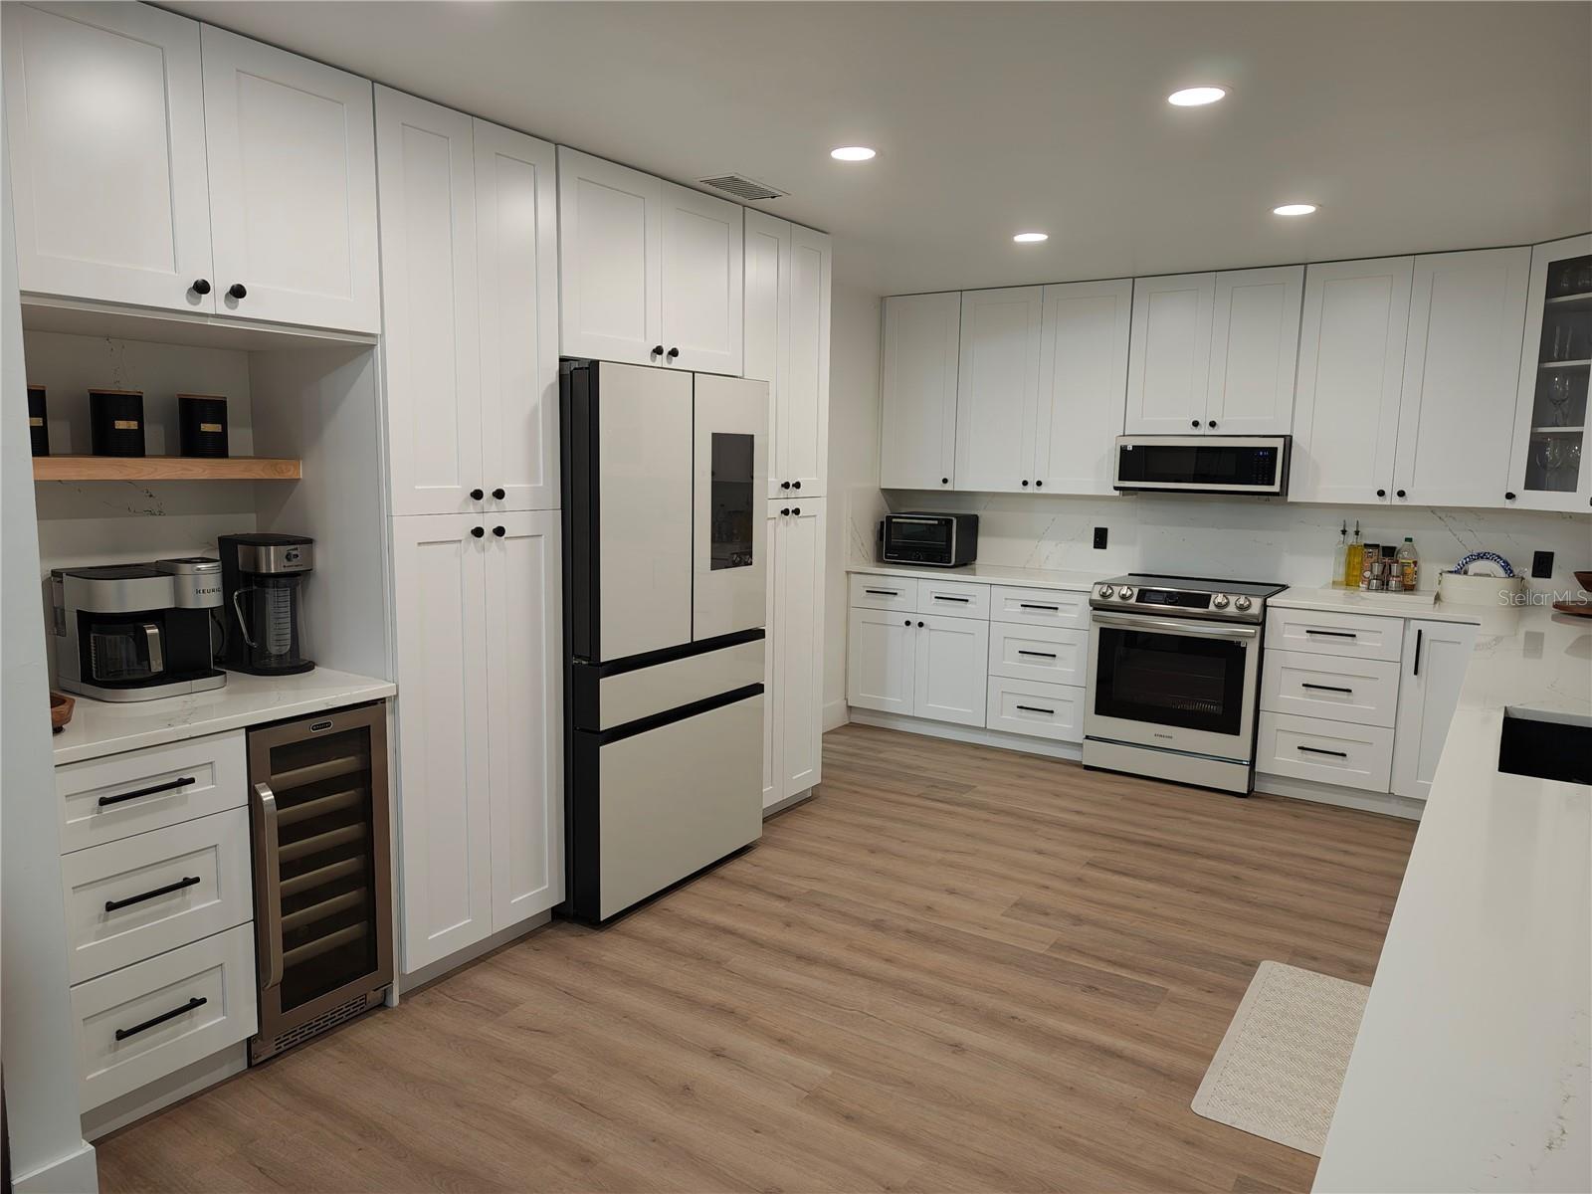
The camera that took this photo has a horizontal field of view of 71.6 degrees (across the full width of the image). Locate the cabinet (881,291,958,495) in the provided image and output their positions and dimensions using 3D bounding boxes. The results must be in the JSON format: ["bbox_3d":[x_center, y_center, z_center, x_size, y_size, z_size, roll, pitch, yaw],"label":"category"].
[{"bbox_3d":[0.773,-1.153,6.286,0.477,1.075,0.328,6,9,33],"label":"cabinet"}]

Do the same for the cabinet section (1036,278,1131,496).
[{"bbox_3d":[1.547,-1.072,5.750,0.464,1.068,0.330,6,9,34],"label":"cabinet section"}]

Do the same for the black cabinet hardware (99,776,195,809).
[{"bbox_3d":[-1.403,0.417,2.383,0.036,0.014,0.201,6,9,33],"label":"black cabinet hardware"}]

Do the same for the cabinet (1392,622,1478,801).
[{"bbox_3d":[2.890,0.481,4.942,0.295,0.810,0.615,6,9,33],"label":"cabinet"}]

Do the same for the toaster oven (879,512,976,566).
[{"bbox_3d":[0.793,-0.328,6.404,0.430,0.298,0.360,5,8,29],"label":"toaster oven"}]

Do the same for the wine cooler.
[{"bbox_3d":[-1.400,0.703,2.934,0.595,0.868,0.383,6,9,33],"label":"wine cooler"}]

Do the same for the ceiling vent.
[{"bbox_3d":[-0.182,-1.382,3.745,0.182,0.014,0.355,6,9,33],"label":"ceiling vent"}]

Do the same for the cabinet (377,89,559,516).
[{"bbox_3d":[-1.120,-0.783,3.171,0.607,1.054,0.607,6,9,33],"label":"cabinet"}]

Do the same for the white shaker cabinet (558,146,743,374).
[{"bbox_3d":[-0.695,-1.083,3.785,0.607,0.605,0.922,6,9,33],"label":"white shaker cabinet"}]

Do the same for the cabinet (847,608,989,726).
[{"bbox_3d":[0.814,0.346,6.202,0.833,0.565,0.600,6,9,33],"label":"cabinet"}]

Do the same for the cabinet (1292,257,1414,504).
[{"bbox_3d":[2.582,-0.977,5.116,0.429,1.075,0.328,6,9,33],"label":"cabinet"}]

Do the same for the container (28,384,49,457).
[{"bbox_3d":[-1.749,-0.395,2.484,0.114,0.160,0.114,6,9,33],"label":"container"}]

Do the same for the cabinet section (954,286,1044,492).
[{"bbox_3d":[1.165,-1.111,6.008,0.458,1.068,0.330,6,9,34],"label":"cabinet section"}]

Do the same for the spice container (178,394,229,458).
[{"bbox_3d":[-1.519,-0.435,2.835,0.114,0.158,0.114,6,9,33],"label":"spice container"}]

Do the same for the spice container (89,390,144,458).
[{"bbox_3d":[-1.687,-0.428,2.746,0.114,0.165,0.114,7,9,40],"label":"spice container"}]

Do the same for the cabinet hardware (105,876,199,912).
[{"bbox_3d":[-1.401,0.639,2.402,0.036,0.014,0.199,6,9,33],"label":"cabinet hardware"}]

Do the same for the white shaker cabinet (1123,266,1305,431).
[{"bbox_3d":[2.054,-1.167,5.361,0.775,0.759,0.340,6,9,33],"label":"white shaker cabinet"}]

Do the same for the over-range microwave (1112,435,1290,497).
[{"bbox_3d":[2.004,-0.646,5.376,0.760,0.275,0.460,6,9,33],"label":"over-range microwave"}]

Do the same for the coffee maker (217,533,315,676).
[{"bbox_3d":[-1.453,0.019,3.019,0.235,0.367,0.172,6,9,33],"label":"coffee maker"}]

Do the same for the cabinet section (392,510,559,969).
[{"bbox_3d":[-1.137,0.355,3.326,0.600,1.241,0.608,5,9,32],"label":"cabinet section"}]

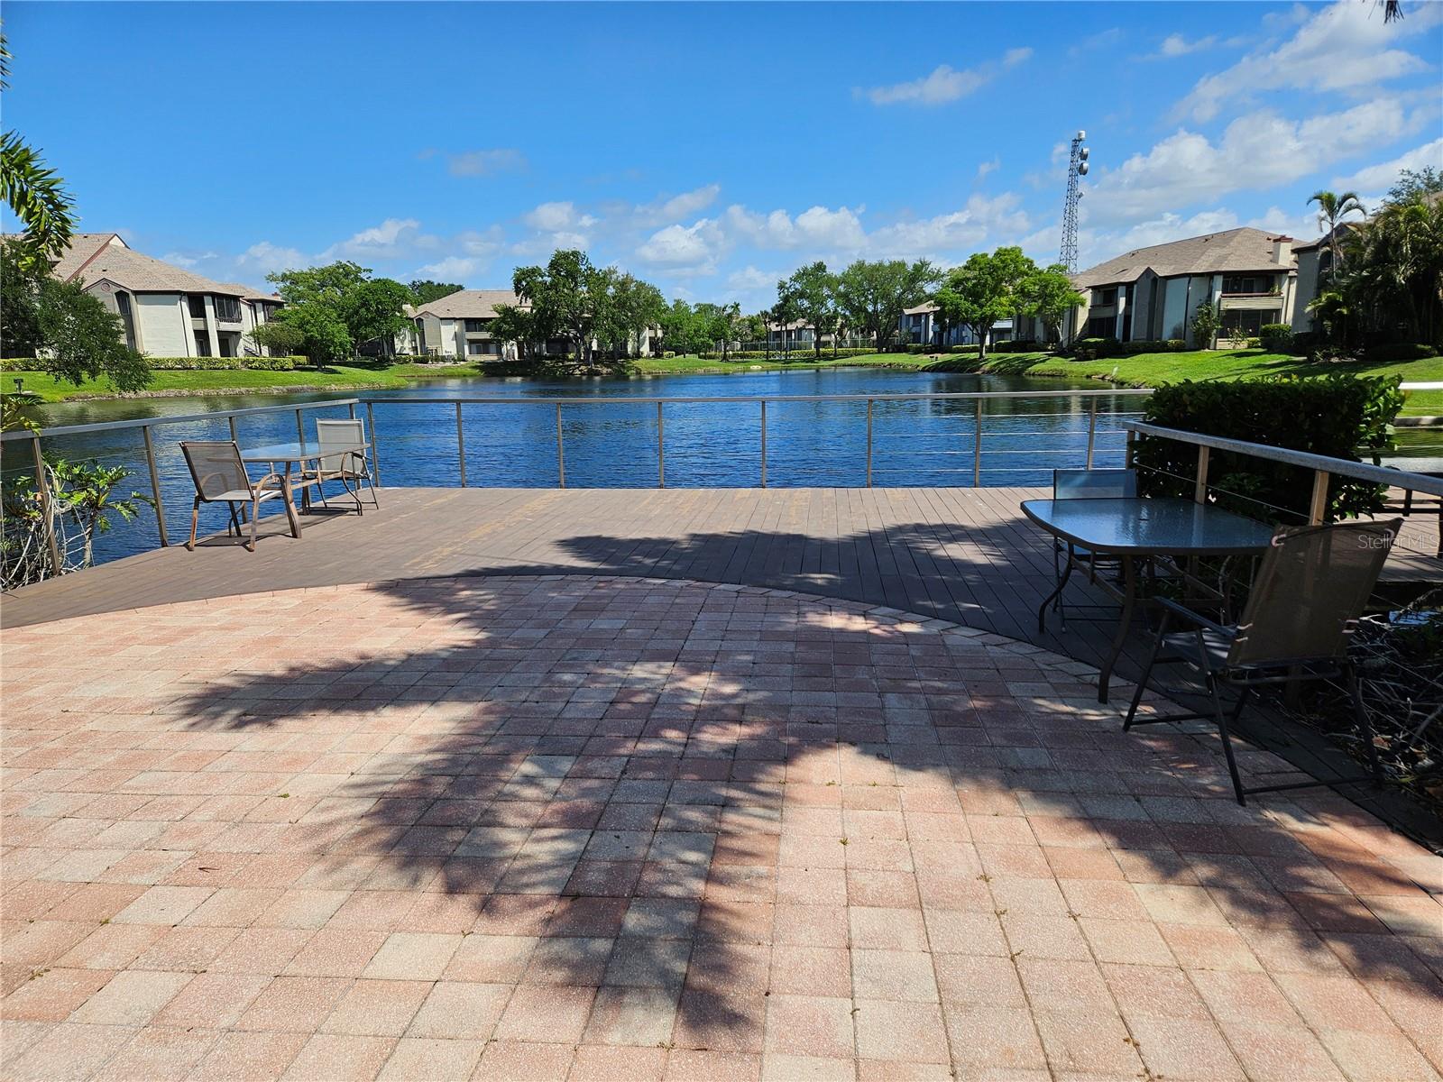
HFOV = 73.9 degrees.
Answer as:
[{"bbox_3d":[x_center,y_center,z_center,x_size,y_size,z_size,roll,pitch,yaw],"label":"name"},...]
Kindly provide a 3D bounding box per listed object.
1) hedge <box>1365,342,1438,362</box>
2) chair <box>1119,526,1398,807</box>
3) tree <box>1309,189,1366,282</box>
[{"bbox_3d":[34.060,-9.453,48.000,3.725,0.997,1.600,-1,12,0],"label":"hedge"},{"bbox_3d":[1.906,0.352,3.432,0.575,0.915,0.710,-4,12,-13],"label":"chair"},{"bbox_3d":[33.413,-14.551,52.000,3.179,8.678,3.300,-1,12,0],"label":"tree"}]

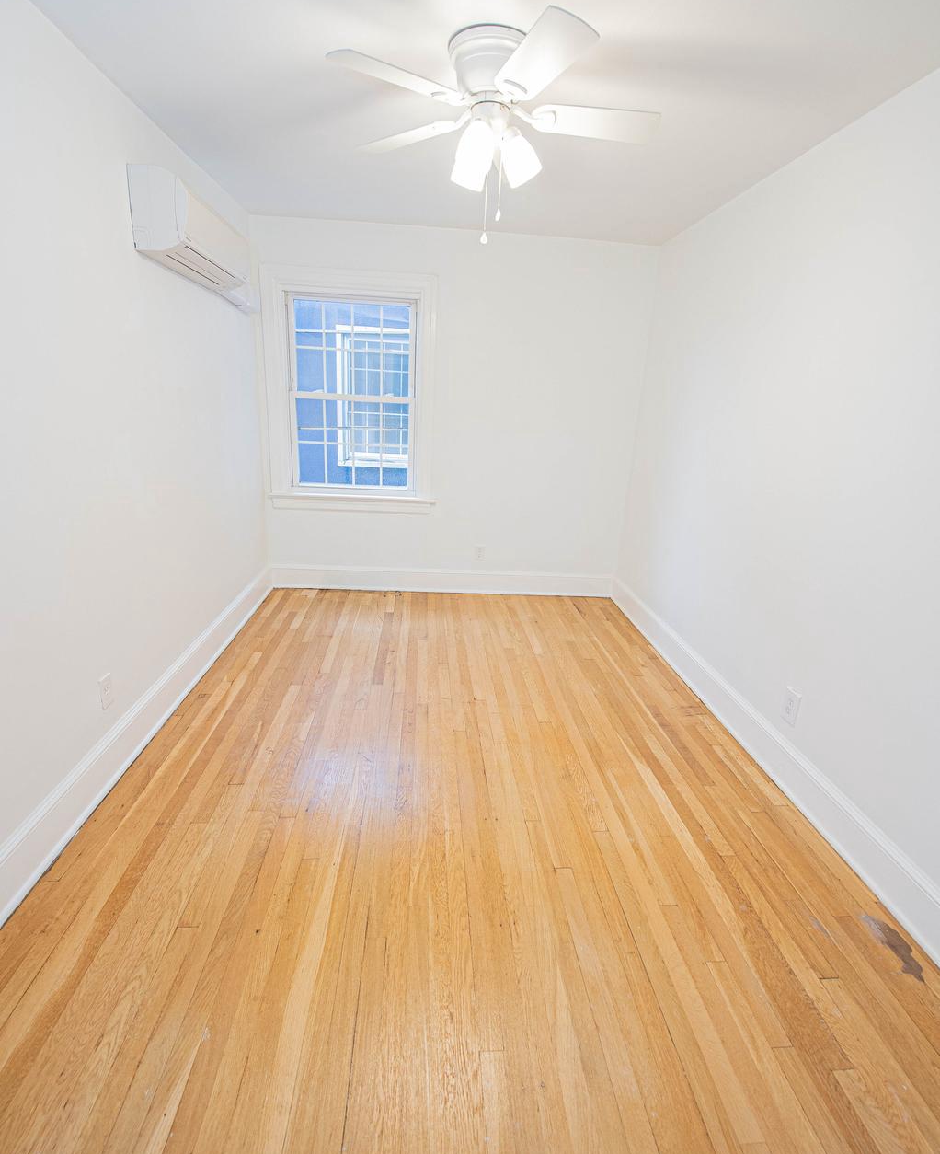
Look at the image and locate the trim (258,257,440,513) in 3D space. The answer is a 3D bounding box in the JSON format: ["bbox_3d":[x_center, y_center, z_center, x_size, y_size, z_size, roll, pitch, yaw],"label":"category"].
[{"bbox_3d":[-0.791,-1.195,3.682,1.136,1.538,0.080,2,18,-5],"label":"trim"}]

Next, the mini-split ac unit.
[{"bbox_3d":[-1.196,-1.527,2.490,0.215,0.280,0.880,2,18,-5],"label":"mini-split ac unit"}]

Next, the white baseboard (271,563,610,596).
[{"bbox_3d":[-0.172,0.033,4.133,2.581,0.182,0.030,2,18,-5],"label":"white baseboard"}]

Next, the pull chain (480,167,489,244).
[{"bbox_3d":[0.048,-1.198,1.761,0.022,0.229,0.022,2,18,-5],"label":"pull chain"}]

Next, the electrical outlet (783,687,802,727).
[{"bbox_3d":[1.270,0.514,2.169,0.012,0.124,0.078,2,18,-5],"label":"electrical outlet"}]

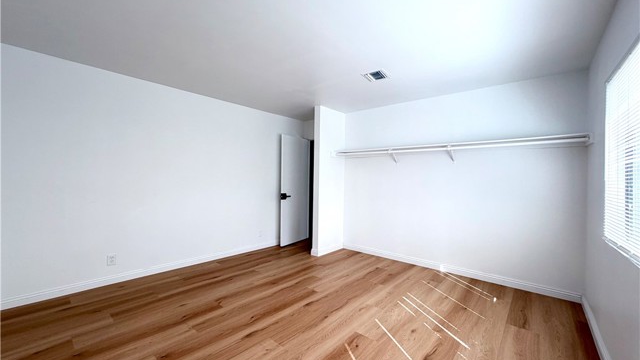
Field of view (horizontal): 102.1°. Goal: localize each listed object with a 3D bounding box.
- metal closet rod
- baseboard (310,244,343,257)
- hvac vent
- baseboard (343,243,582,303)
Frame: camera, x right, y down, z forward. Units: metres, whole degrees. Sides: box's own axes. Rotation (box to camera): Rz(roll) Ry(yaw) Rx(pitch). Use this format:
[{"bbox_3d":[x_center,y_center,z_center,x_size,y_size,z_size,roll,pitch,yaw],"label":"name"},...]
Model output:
[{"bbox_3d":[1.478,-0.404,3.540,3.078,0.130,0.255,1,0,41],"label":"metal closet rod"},{"bbox_3d":[0.135,1.183,4.475,0.152,0.102,0.683,1,0,41],"label":"baseboard"},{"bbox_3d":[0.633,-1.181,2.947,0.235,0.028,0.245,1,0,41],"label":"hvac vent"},{"bbox_3d":[1.568,1.211,3.685,3.078,0.102,0.020,1,0,41],"label":"baseboard"}]

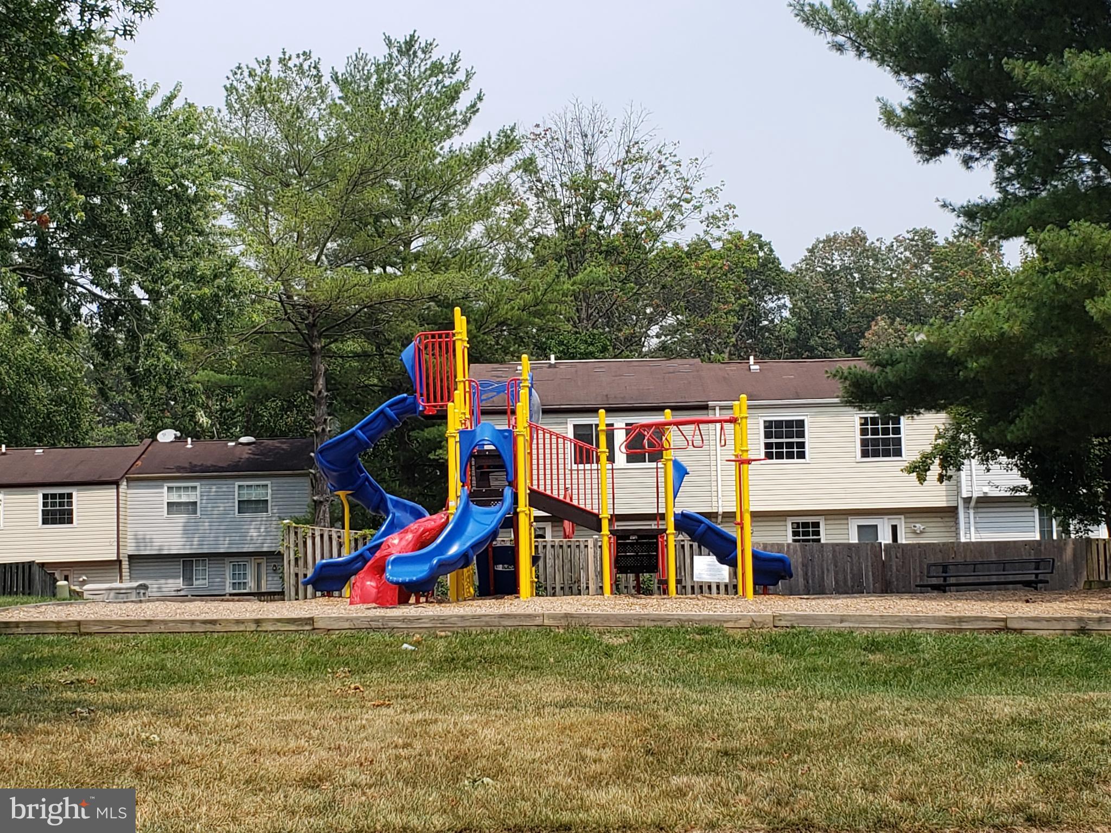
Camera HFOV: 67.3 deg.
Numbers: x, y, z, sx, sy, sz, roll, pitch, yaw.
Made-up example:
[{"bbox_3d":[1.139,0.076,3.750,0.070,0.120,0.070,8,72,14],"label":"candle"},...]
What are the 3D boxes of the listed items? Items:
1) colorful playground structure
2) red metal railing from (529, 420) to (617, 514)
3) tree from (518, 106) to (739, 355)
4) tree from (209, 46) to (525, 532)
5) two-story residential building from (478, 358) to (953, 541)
[{"bbox_3d":[0.010,0.427,11.742,6.700,4.030,3.700,-1,-2,0],"label":"colorful playground structure"},{"bbox_3d":[0.221,0.686,11.093,1.150,1.260,0.120,-1,-2,0],"label":"red metal railing"},{"bbox_3d":[3.291,-4.608,38.172,9.800,19.600,10.000,-1,-2,0],"label":"tree"},{"bbox_3d":[-5.113,-2.576,22.603,8.100,15.300,8.000,-1,-2,0],"label":"tree"},{"bbox_3d":[4.067,1.713,25.704,12.550,6.700,8.500,-1,-2,0],"label":"two-story residential building"}]

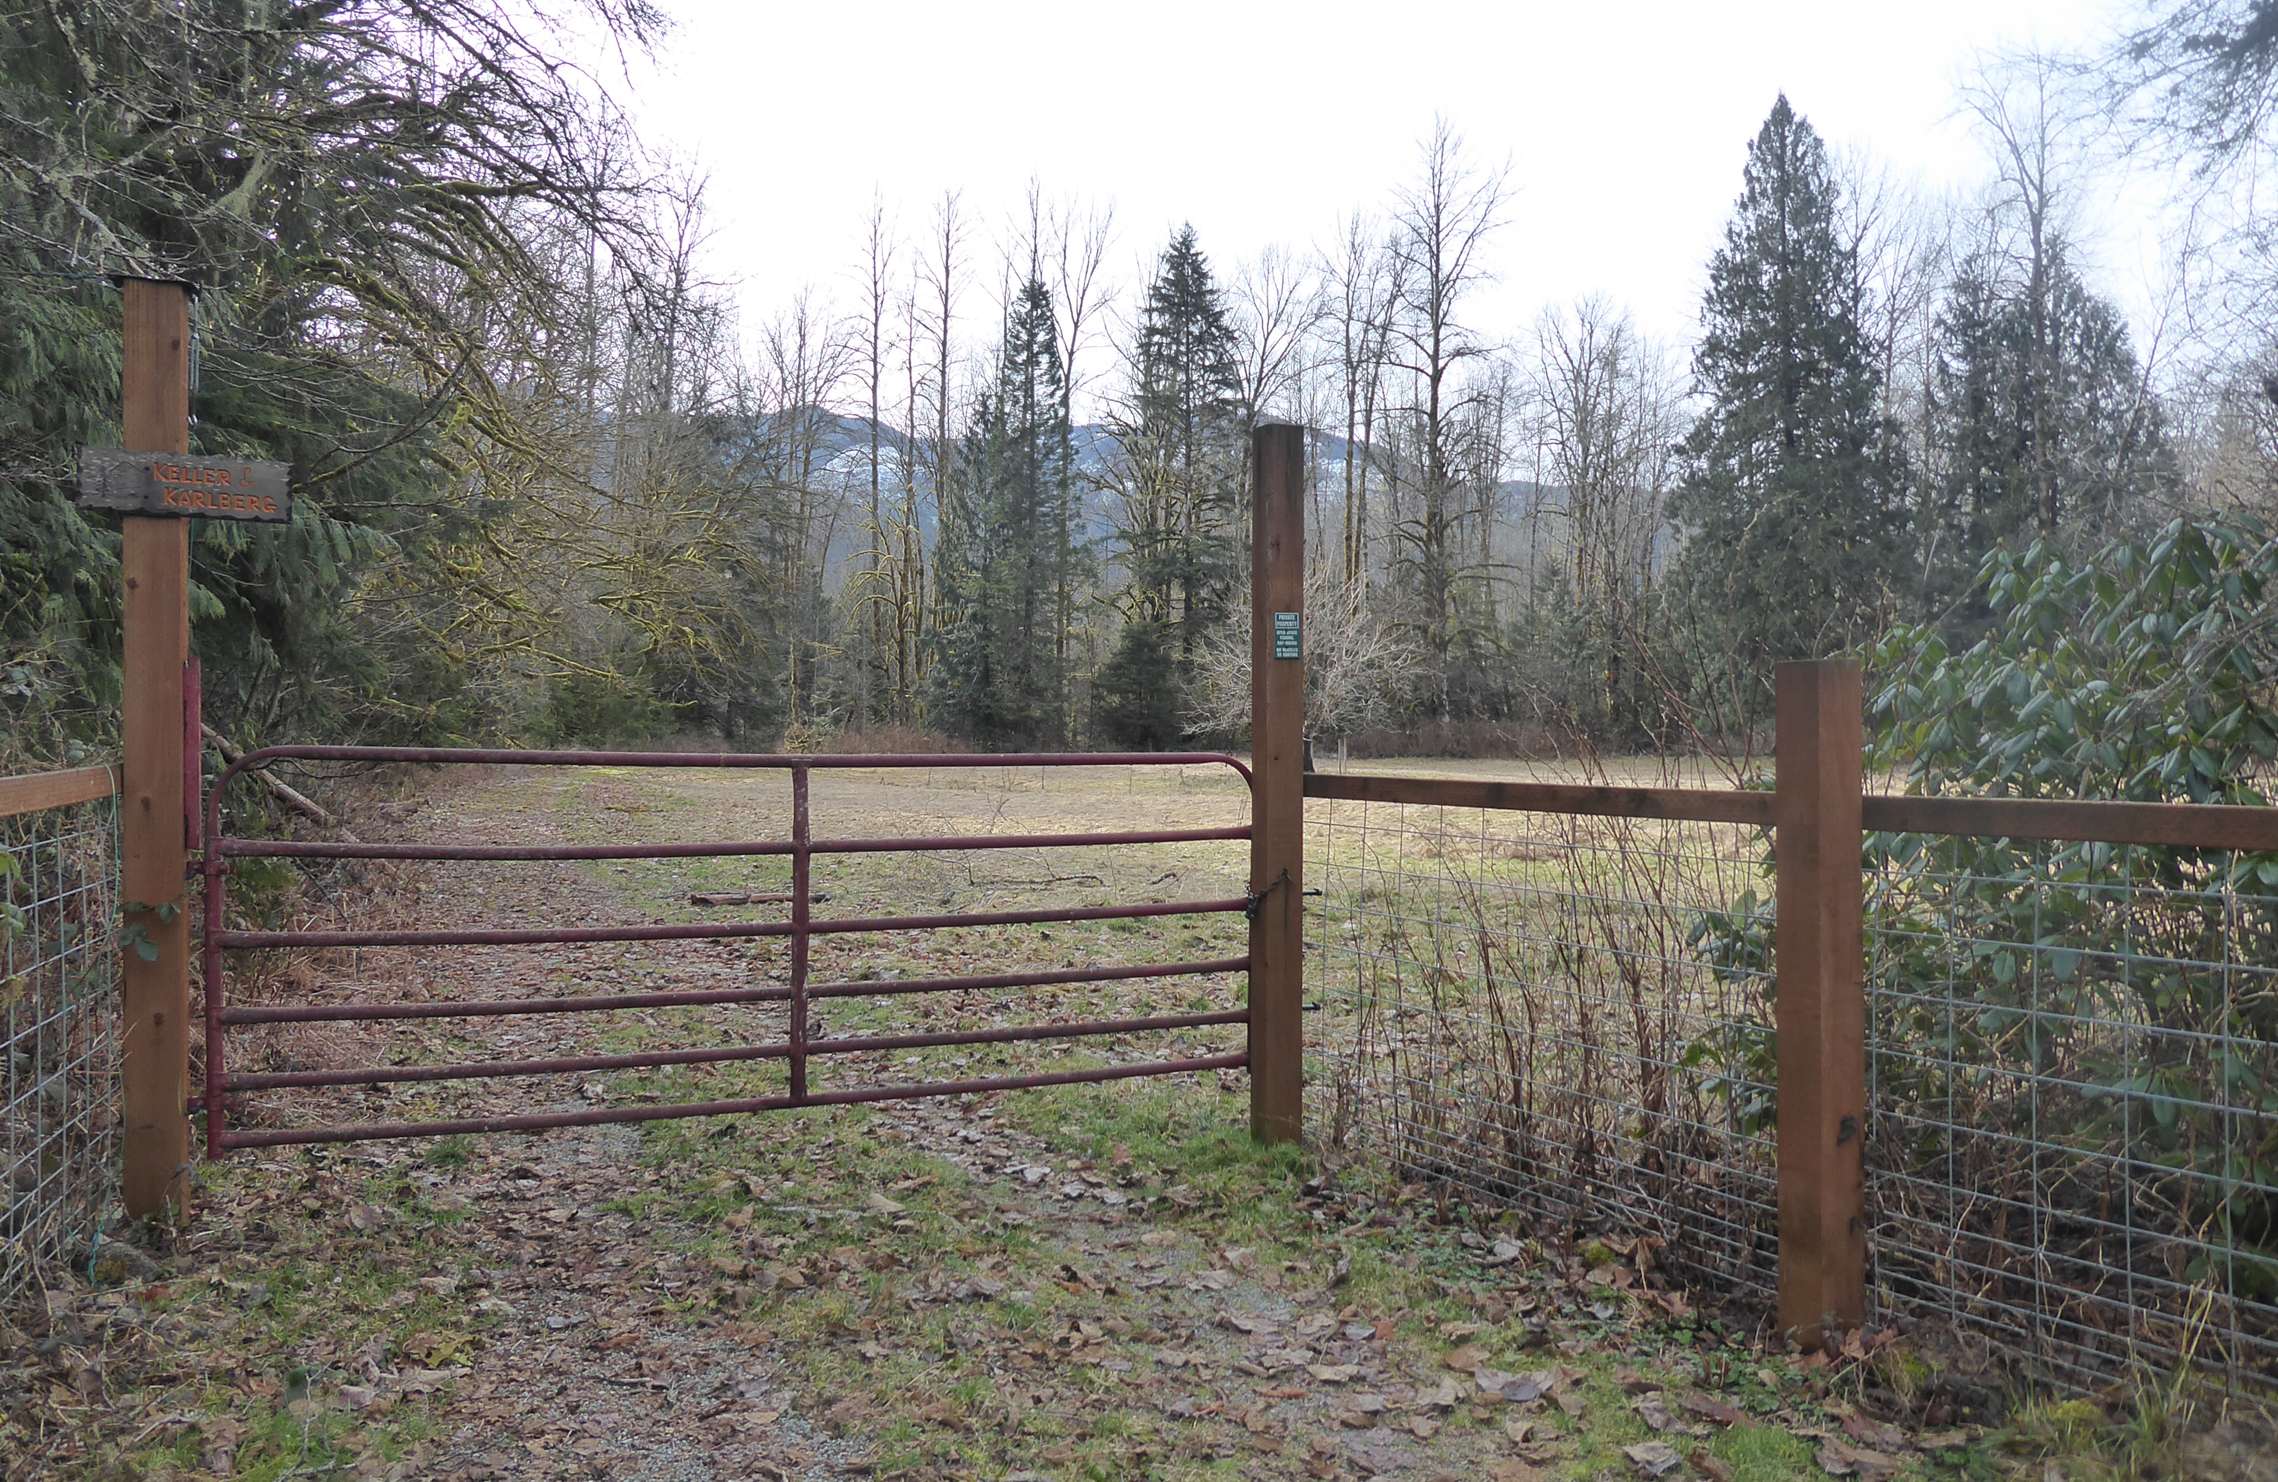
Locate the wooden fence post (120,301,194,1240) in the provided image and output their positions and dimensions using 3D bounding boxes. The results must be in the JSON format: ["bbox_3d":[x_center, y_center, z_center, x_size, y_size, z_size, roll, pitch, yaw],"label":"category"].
[{"bbox_3d":[-2.834,0.031,4.750,0.145,2.695,0.145,0,0,-22],"label":"wooden fence post"}]

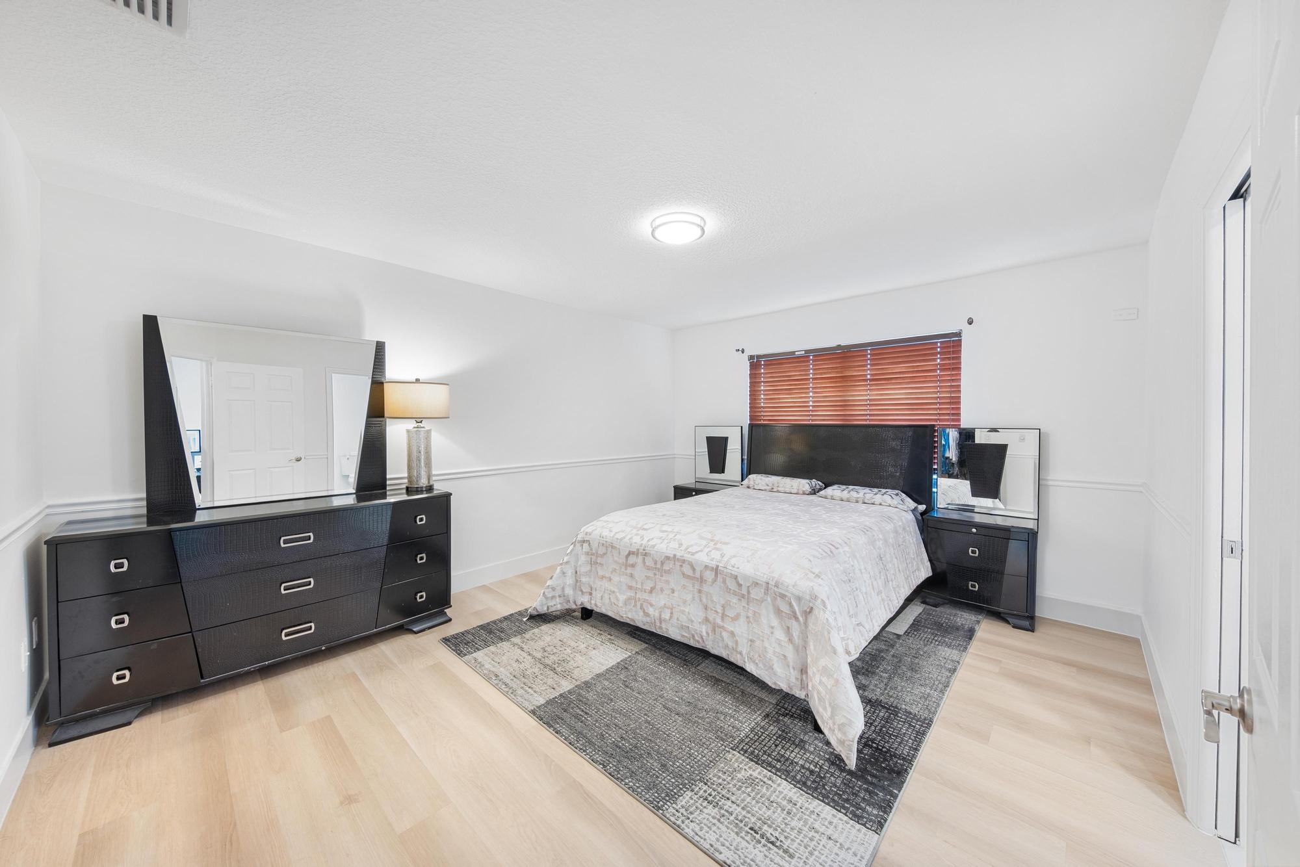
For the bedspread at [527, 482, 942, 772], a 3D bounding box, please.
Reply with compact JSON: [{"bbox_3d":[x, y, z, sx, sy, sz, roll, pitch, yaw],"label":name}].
[{"bbox_3d":[0.698,0.915,3.056,2.000,0.650,2.100,1,1,43],"label":"bedspread"}]

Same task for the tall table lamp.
[{"bbox_3d":[-1.599,0.015,2.985,0.452,0.776,0.452,1,1,44],"label":"tall table lamp"}]

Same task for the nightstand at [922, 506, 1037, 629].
[{"bbox_3d":[2.338,0.929,3.084,0.620,0.650,0.410,1,1,43],"label":"nightstand"}]

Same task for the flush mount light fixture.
[{"bbox_3d":[0.157,-1.133,2.392,0.305,0.080,0.305,0,1,0],"label":"flush mount light fixture"}]

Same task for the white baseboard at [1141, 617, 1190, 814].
[{"bbox_3d":[2.413,1.200,2.053,1.700,0.140,0.018,-1,1,-45],"label":"white baseboard"}]

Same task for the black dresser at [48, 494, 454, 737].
[{"bbox_3d":[-2.064,0.844,2.508,0.475,0.865,1.620,1,1,44],"label":"black dresser"}]

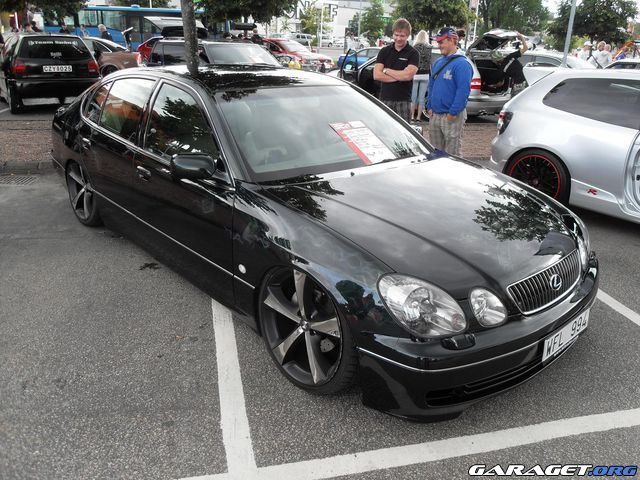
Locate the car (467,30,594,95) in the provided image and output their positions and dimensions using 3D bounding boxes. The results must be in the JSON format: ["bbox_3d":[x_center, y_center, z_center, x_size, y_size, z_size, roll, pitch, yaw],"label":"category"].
[{"bbox_3d":[6.395,-4.516,14.455,1.770,1.450,4.500,-16,28,-38],"label":"car"}]

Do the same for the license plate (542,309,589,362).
[{"bbox_3d":[1.153,0.436,2.407,0.480,0.110,0.020,-17,24,-39],"label":"license plate"}]

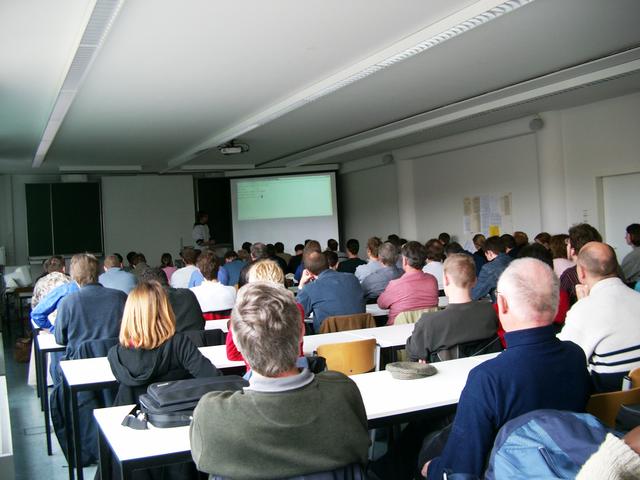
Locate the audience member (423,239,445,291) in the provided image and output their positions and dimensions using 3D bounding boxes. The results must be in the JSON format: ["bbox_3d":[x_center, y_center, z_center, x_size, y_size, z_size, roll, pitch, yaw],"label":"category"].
[{"bbox_3d":[1.156,0.622,7.275,0.470,1.335,0.780,-3,1,-21],"label":"audience member"}]

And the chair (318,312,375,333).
[{"bbox_3d":[0.147,0.963,5.274,0.450,0.820,0.530,-3,1,-21],"label":"chair"}]

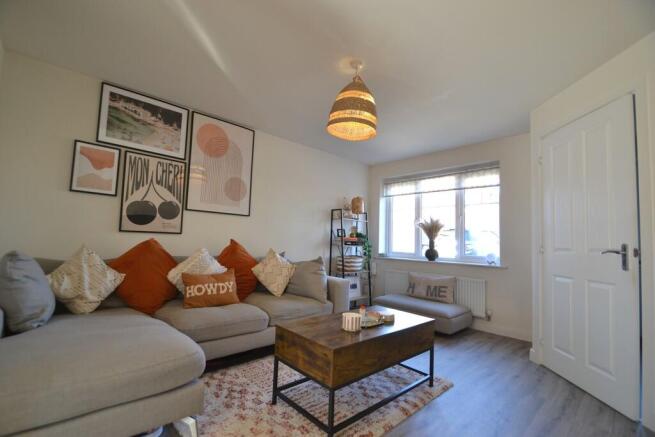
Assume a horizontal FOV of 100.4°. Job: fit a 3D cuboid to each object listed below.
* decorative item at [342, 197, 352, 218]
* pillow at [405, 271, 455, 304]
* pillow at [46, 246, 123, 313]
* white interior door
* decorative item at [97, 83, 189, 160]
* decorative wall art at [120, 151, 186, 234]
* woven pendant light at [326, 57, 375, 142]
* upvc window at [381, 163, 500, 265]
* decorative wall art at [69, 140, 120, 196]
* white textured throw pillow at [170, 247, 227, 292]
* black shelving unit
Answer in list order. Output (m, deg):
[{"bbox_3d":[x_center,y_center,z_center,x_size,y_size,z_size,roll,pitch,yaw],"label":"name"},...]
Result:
[{"bbox_3d":[0.311,-0.174,4.241,0.130,0.310,0.120,6,-5,-43],"label":"decorative item"},{"bbox_3d":[1.302,0.876,3.417,0.140,0.310,0.610,22,-16,-39],"label":"pillow"},{"bbox_3d":[-1.680,0.425,1.924,0.420,0.420,0.170,6,-23,-43],"label":"pillow"},{"bbox_3d":[1.855,0.250,2.000,0.045,1.980,0.740,2,-4,2],"label":"white interior door"},{"bbox_3d":[-1.688,-0.888,2.567,0.695,0.515,0.024,6,-5,-43],"label":"decorative item"},{"bbox_3d":[-1.656,-0.228,2.636,0.515,0.725,0.025,6,-5,-41],"label":"decorative wall art"},{"bbox_3d":[0.193,-0.875,1.972,0.360,0.520,0.360,3,-4,0],"label":"woven pendant light"},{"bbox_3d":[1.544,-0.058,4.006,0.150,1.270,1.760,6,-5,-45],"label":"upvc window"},{"bbox_3d":[-1.952,-0.417,2.311,0.302,0.420,0.022,6,-5,-43],"label":"decorative wall art"},{"bbox_3d":[-1.162,0.505,2.499,0.470,0.470,0.170,6,-25,-41],"label":"white textured throw pillow"},{"bbox_3d":[0.364,0.607,4.082,0.570,1.460,0.360,7,-6,-42],"label":"black shelving unit"}]

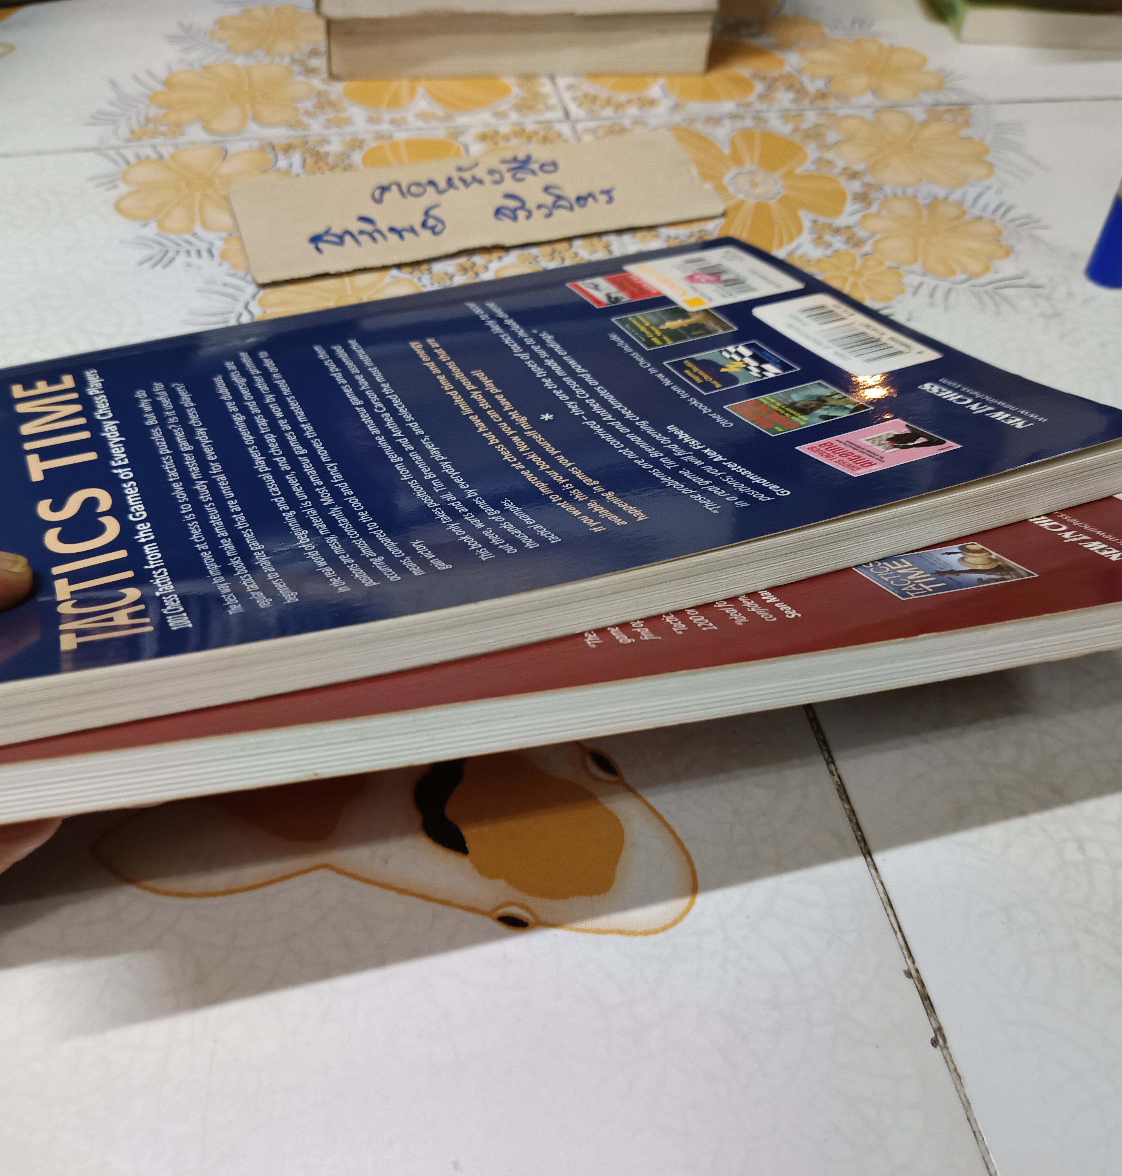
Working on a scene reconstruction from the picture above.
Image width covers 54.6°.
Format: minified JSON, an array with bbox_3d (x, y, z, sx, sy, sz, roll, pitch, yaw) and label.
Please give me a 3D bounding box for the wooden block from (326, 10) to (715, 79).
[{"bbox_3d":[-0.024,-0.292,0.533,0.174,0.028,0.120,-3,49,-5],"label":"wooden block"}]

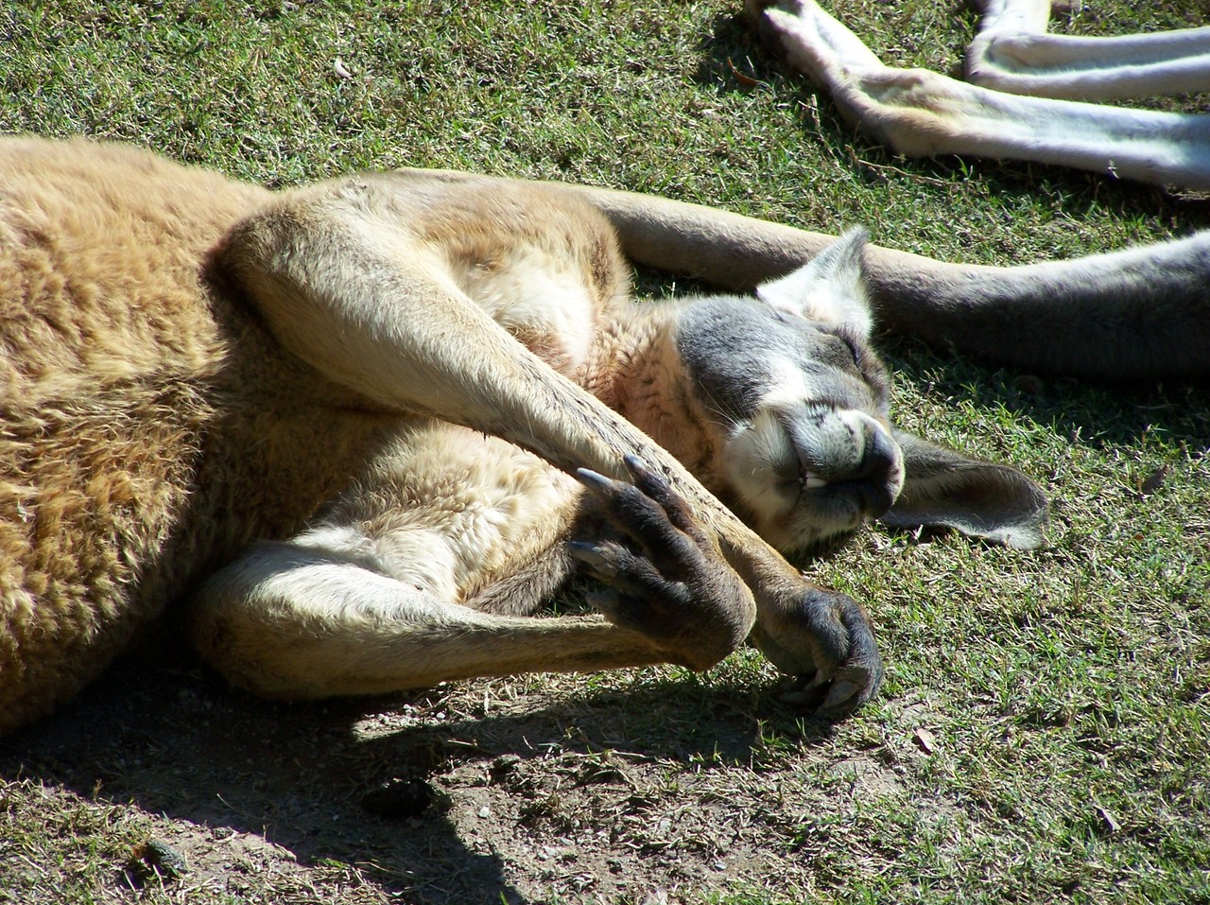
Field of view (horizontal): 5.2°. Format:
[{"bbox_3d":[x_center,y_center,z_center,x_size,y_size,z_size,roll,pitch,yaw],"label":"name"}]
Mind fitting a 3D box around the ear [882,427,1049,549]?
[{"bbox_3d":[0.189,0.018,7.120,0.108,0.052,0.035,16,14,-15],"label":"ear"}]

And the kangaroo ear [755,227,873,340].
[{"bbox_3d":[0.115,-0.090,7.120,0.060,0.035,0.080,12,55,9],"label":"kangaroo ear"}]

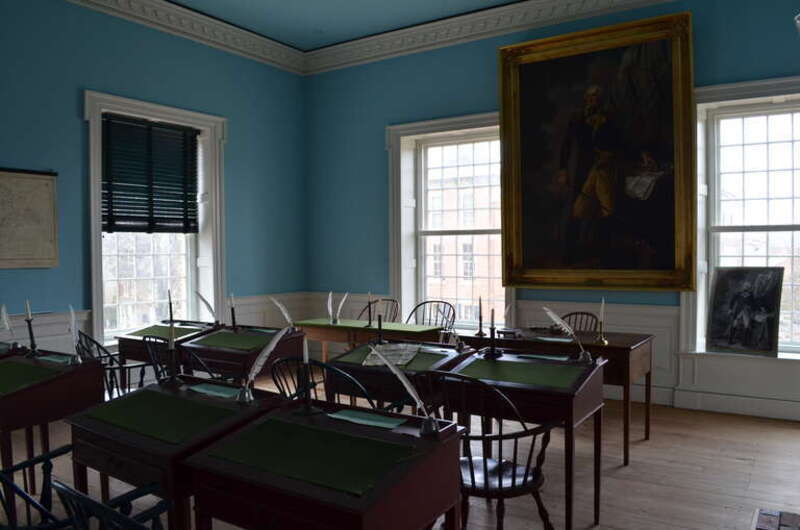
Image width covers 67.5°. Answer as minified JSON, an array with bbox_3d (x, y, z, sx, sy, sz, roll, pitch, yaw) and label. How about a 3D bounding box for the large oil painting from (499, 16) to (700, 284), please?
[{"bbox_3d":[1.751,-0.949,5.485,1.740,2.320,0.120,1,2,33],"label":"large oil painting"}]

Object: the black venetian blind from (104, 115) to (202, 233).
[{"bbox_3d":[-2.384,-0.854,5.807,0.070,1.070,1.100,1,2,33],"label":"black venetian blind"}]

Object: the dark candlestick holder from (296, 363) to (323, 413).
[{"bbox_3d":[-0.351,0.465,2.289,0.106,0.188,0.106,0,3,0],"label":"dark candlestick holder"}]

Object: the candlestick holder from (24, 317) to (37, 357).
[{"bbox_3d":[-2.006,0.395,3.258,0.075,0.200,0.075,1,2,33],"label":"candlestick holder"}]

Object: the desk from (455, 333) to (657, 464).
[{"bbox_3d":[1.135,0.898,4.418,1.276,0.773,0.660,1,2,33],"label":"desk"}]

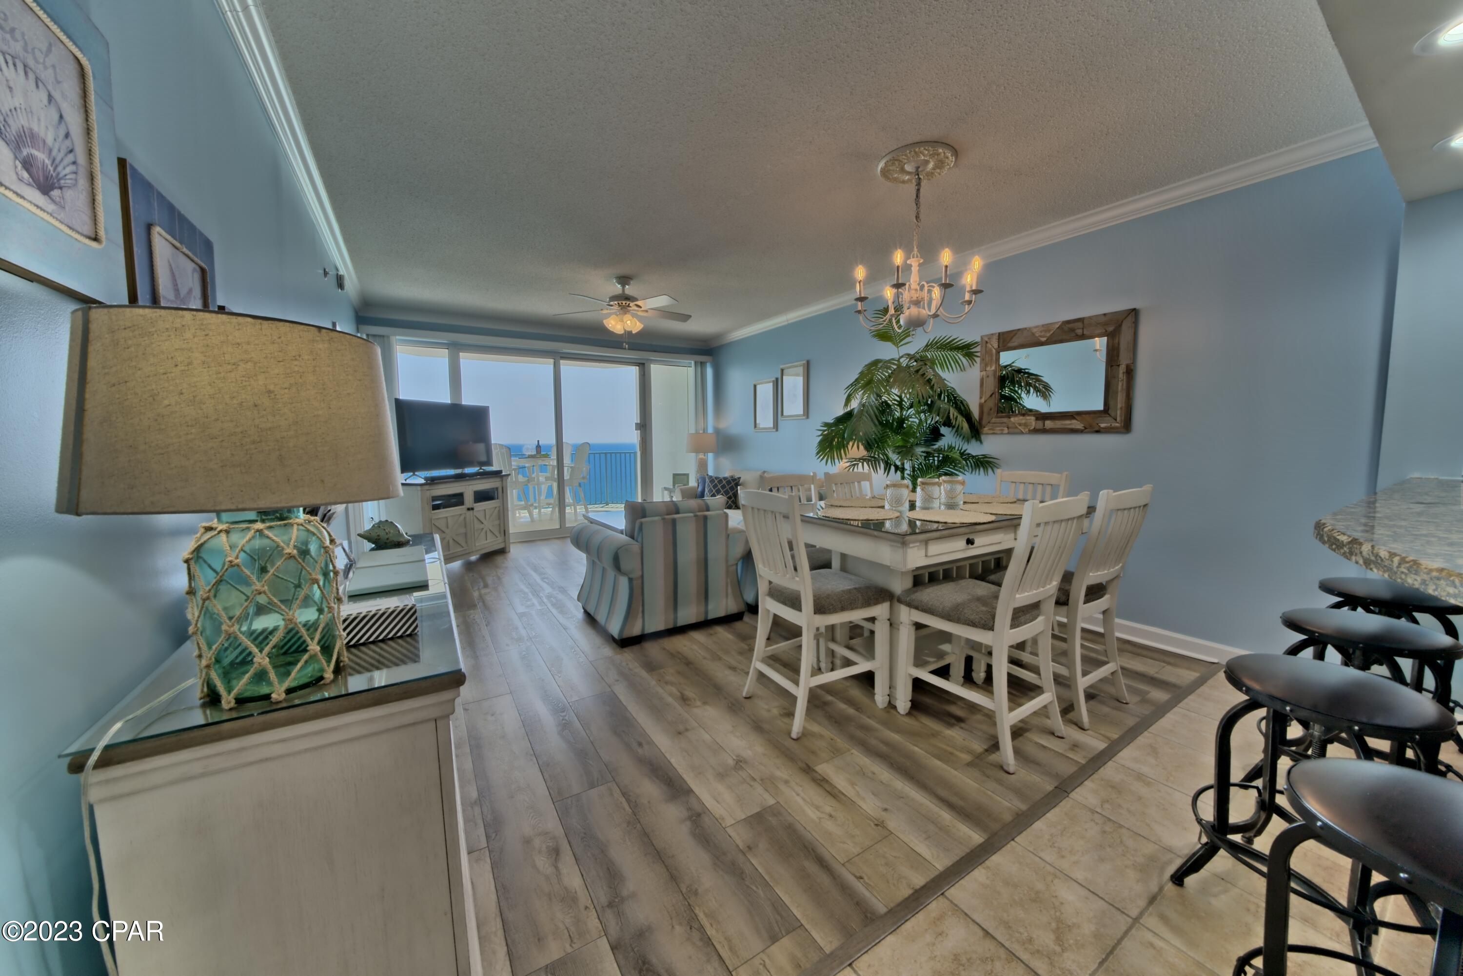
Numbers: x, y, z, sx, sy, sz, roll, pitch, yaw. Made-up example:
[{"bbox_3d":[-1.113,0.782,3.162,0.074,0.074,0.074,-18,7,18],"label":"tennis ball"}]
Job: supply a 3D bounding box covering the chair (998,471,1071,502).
[{"bbox_3d":[1.799,0.440,3.198,0.575,1.055,0.470,-4,6,-32],"label":"chair"}]

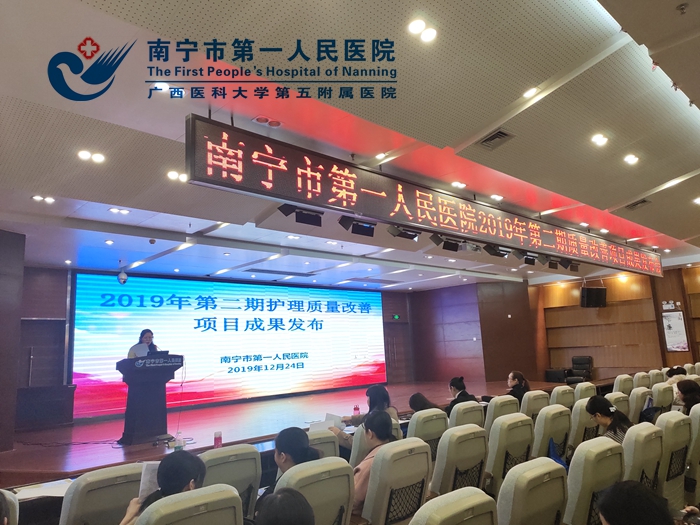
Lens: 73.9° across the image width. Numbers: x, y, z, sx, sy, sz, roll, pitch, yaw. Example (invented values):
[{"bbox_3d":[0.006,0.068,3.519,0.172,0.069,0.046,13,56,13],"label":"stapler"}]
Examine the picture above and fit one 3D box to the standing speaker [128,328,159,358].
[{"bbox_3d":[-3.248,1.873,7.292,0.480,1.600,0.340,6,-14,-41],"label":"standing speaker"}]

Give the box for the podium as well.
[{"bbox_3d":[-2.965,2.007,6.875,0.830,1.170,0.500,6,-14,-41],"label":"podium"}]

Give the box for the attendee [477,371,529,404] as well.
[{"bbox_3d":[1.847,1.917,5.453,0.700,1.200,0.500,-10,-13,36],"label":"attendee"}]

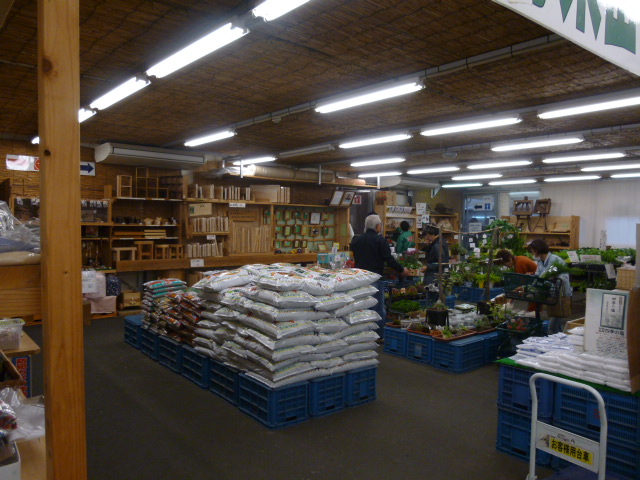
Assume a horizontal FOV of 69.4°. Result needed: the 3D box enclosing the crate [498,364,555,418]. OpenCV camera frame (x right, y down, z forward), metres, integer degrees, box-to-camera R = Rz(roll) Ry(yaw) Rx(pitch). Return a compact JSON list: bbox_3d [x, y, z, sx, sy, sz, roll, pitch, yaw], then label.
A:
[{"bbox_3d":[1.528,0.988,3.213,0.365,0.305,0.520,3,4,45],"label":"crate"}]

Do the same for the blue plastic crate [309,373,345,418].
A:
[{"bbox_3d":[-0.104,1.244,3.935,0.366,0.305,0.523,-1,3,-41],"label":"blue plastic crate"}]

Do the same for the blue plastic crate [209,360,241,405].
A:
[{"bbox_3d":[-0.707,1.227,4.150,0.366,0.305,0.523,-1,3,-41],"label":"blue plastic crate"}]

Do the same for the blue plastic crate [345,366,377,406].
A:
[{"bbox_3d":[0.220,1.306,4.331,0.365,0.305,0.520,-1,2,-37],"label":"blue plastic crate"}]

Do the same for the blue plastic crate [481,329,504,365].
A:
[{"bbox_3d":[1.865,1.190,5.226,0.520,0.305,0.365,-2,3,-39],"label":"blue plastic crate"}]

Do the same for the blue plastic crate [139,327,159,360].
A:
[{"bbox_3d":[-1.798,1.168,5.363,0.366,0.305,0.523,-1,3,-41],"label":"blue plastic crate"}]

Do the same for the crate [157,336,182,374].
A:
[{"bbox_3d":[-1.451,1.203,5.011,0.368,0.305,0.525,-1,3,-41],"label":"crate"}]

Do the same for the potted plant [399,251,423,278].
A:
[{"bbox_3d":[1.312,0.341,6.700,0.340,0.370,0.280,1,2,0],"label":"potted plant"}]

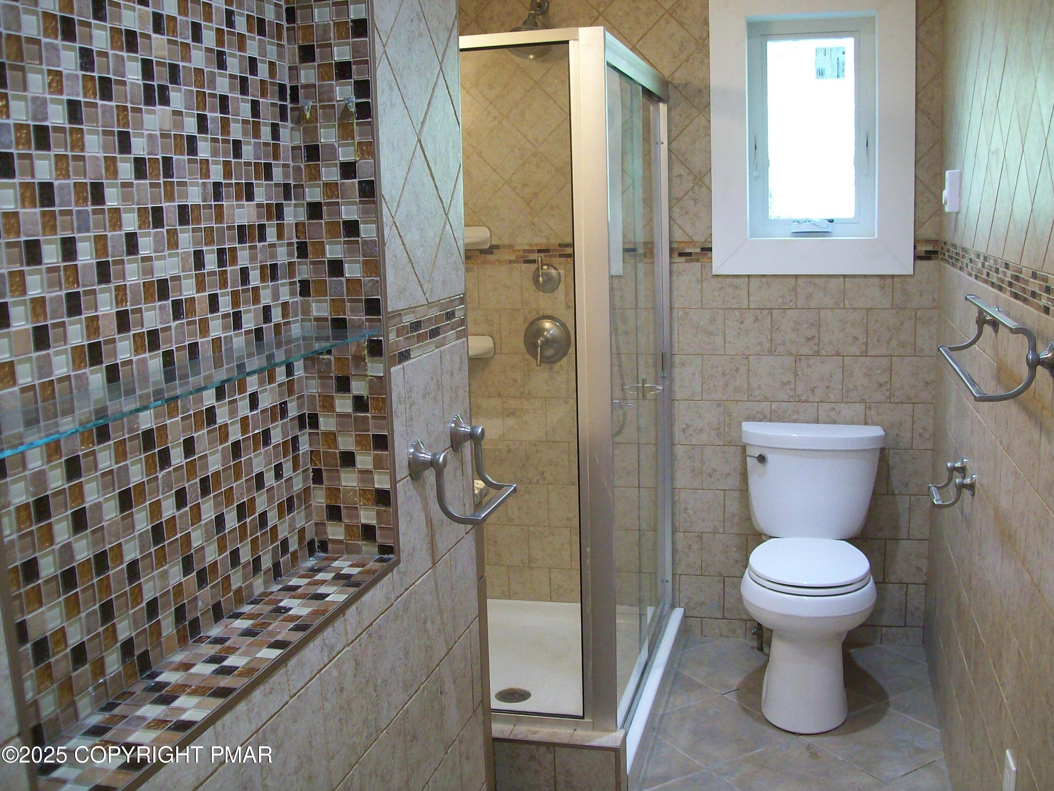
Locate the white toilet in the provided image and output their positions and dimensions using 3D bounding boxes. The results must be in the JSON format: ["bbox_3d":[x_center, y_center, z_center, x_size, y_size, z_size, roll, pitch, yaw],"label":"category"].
[{"bbox_3d":[0.873,0.533,3.388,0.460,0.780,0.725,1,10,15],"label":"white toilet"}]

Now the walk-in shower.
[{"bbox_3d":[-0.043,-0.053,3.380,0.880,1.875,1.050,1,10,15],"label":"walk-in shower"}]

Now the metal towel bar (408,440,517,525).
[{"bbox_3d":[-0.086,0.105,1.586,0.100,0.114,0.230,1,10,15],"label":"metal towel bar"}]

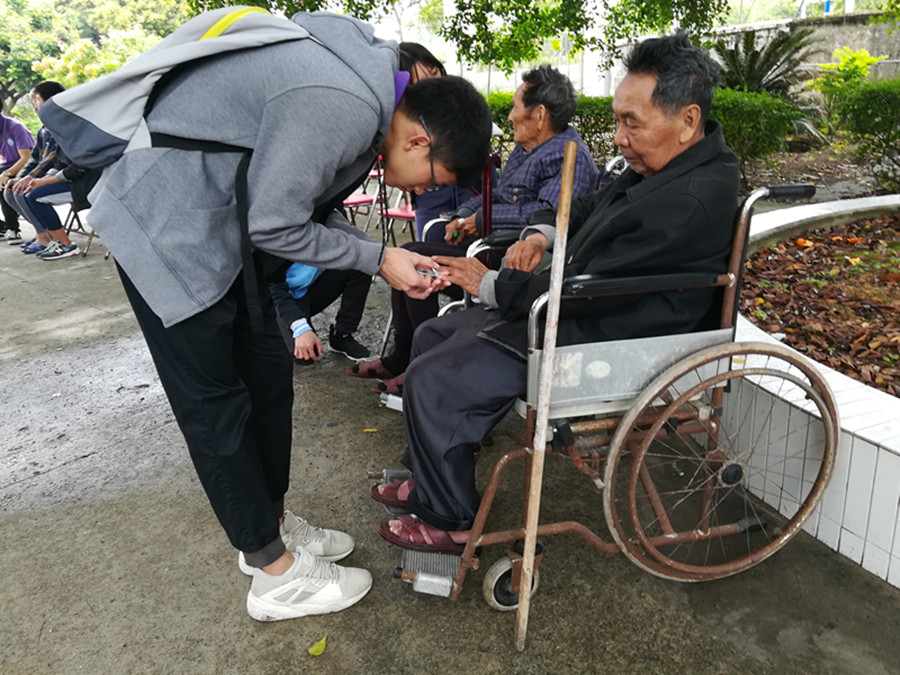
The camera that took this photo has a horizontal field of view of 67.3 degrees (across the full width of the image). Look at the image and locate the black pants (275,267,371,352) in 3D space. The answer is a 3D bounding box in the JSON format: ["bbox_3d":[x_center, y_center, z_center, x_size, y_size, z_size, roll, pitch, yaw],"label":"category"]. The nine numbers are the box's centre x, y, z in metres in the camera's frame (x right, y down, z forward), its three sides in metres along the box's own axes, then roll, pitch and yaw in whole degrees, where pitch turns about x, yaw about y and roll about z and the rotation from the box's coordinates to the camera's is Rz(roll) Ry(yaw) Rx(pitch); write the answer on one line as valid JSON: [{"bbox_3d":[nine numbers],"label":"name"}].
[{"bbox_3d":[-0.600,-0.190,3.100,0.580,0.520,0.400,7,22,28],"label":"black pants"}]

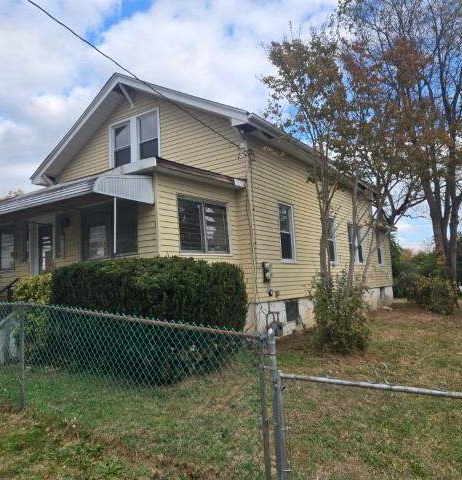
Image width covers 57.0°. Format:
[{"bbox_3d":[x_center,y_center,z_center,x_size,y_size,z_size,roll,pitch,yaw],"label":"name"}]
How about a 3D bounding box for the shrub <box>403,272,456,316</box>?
[{"bbox_3d":[5.941,1.541,12.600,1.500,1.150,1.500,-7,-7,33],"label":"shrub"}]

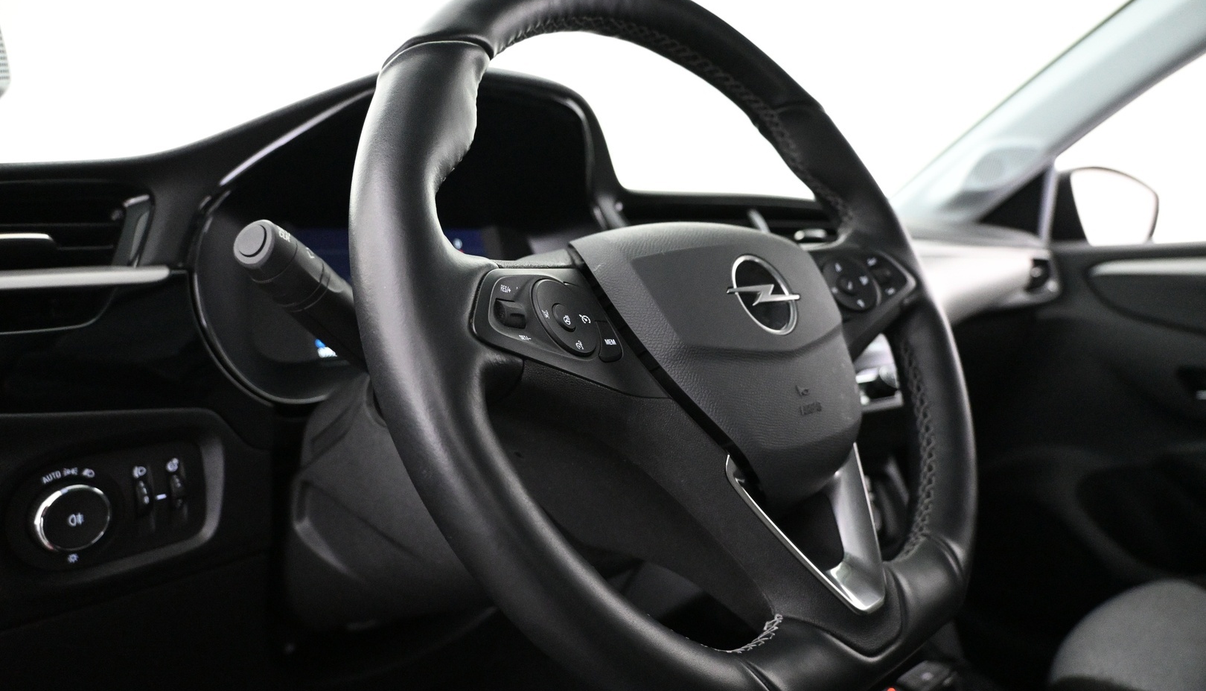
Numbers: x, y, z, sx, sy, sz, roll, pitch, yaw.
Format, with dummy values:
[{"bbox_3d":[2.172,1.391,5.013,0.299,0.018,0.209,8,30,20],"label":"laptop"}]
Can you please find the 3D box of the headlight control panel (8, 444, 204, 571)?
[{"bbox_3d":[-0.234,0.079,0.406,0.026,0.058,0.090,4,10,36],"label":"headlight control panel"}]

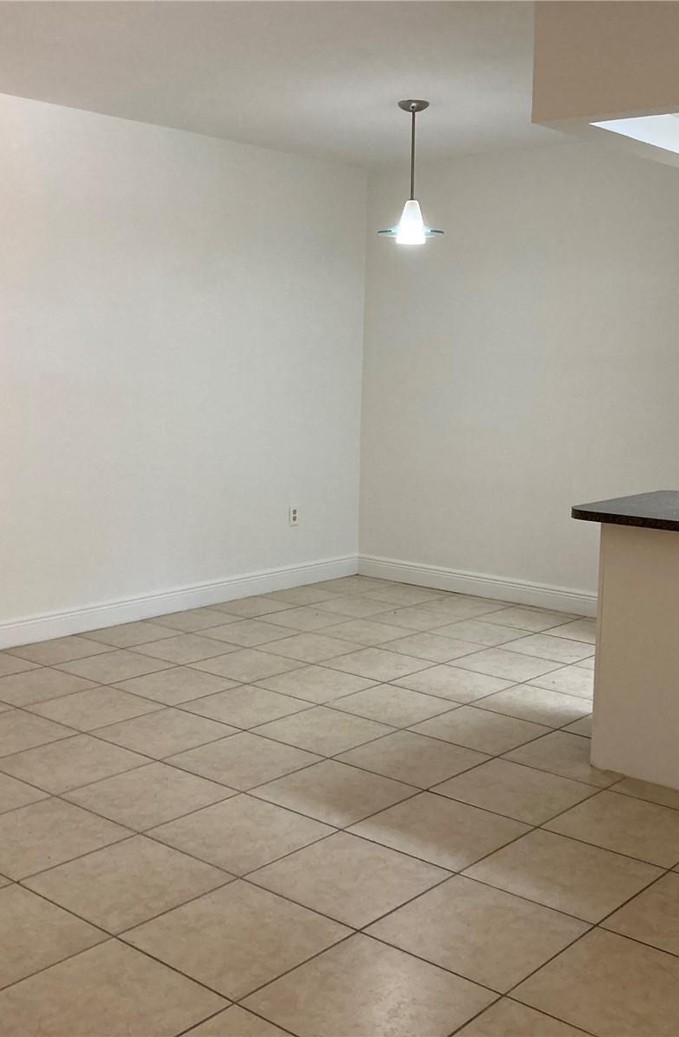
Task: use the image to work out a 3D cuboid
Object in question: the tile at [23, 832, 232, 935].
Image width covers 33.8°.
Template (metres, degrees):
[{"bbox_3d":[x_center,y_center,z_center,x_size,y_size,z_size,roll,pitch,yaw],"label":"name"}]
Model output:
[{"bbox_3d":[-0.549,0.947,2.914,0.402,0.010,0.402,8,11,40],"label":"tile"}]

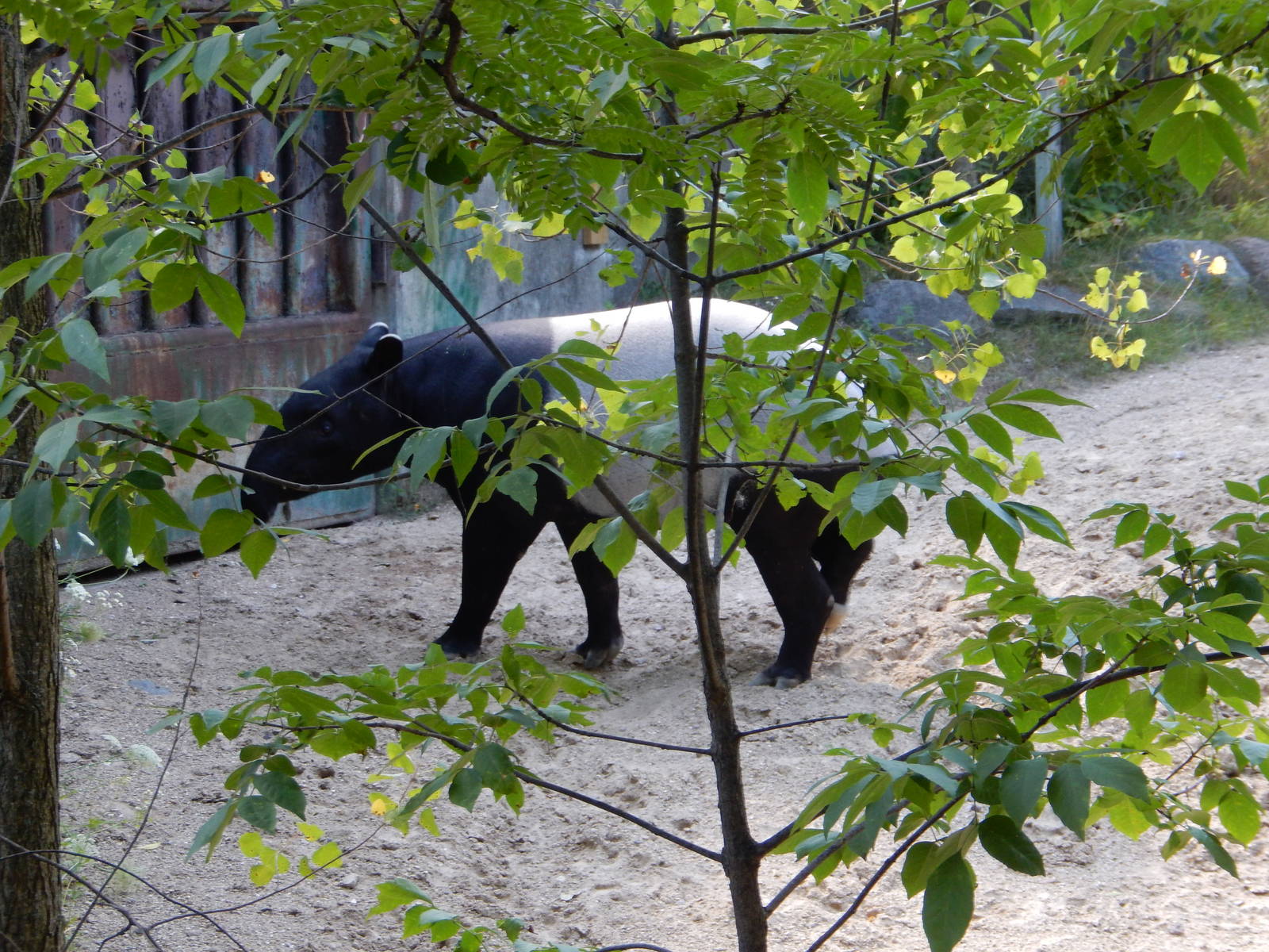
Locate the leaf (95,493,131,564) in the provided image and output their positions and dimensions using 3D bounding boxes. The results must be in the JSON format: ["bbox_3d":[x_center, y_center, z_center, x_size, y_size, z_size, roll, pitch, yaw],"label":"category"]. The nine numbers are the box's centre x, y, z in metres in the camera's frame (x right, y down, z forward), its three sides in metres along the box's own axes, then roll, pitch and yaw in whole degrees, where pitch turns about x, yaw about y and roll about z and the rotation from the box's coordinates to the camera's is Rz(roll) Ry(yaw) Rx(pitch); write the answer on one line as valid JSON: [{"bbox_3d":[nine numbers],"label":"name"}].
[{"bbox_3d":[-0.656,0.068,5.400,0.046,0.092,0.020,0,6,0],"label":"leaf"}]

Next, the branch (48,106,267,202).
[{"bbox_3d":[-0.690,-0.465,6.200,0.344,0.040,0.060,-23,6,2],"label":"branch"}]

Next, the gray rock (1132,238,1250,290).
[{"bbox_3d":[2.850,-1.086,22.000,0.631,0.285,0.450,0,6,0],"label":"gray rock"}]

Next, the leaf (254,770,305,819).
[{"bbox_3d":[-0.537,0.483,6.500,0.055,0.105,0.022,-39,-18,-18],"label":"leaf"}]

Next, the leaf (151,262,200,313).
[{"bbox_3d":[-0.687,-0.280,6.400,0.068,0.088,0.020,30,-15,14],"label":"leaf"}]

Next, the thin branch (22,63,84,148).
[{"bbox_3d":[-0.841,-0.537,6.200,0.014,0.150,0.020,36,5,-4],"label":"thin branch"}]

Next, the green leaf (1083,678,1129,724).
[{"bbox_3d":[0.606,0.288,5.500,0.059,0.074,0.020,19,6,-2],"label":"green leaf"}]

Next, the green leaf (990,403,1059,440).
[{"bbox_3d":[0.582,-0.081,6.400,0.120,0.045,0.020,22,-26,11],"label":"green leaf"}]

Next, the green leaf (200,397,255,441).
[{"bbox_3d":[-0.607,-0.085,6.400,0.075,0.078,0.020,-15,-29,-7],"label":"green leaf"}]

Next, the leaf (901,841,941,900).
[{"bbox_3d":[0.363,0.496,5.400,0.045,0.082,0.020,28,6,-3],"label":"leaf"}]

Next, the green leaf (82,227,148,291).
[{"bbox_3d":[-0.774,-0.323,6.400,0.065,0.125,0.025,38,-15,17],"label":"green leaf"}]

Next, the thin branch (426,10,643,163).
[{"bbox_3d":[-0.152,-0.591,6.500,0.330,0.235,0.120,0,7,0],"label":"thin branch"}]

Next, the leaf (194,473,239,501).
[{"bbox_3d":[-0.625,0.015,6.400,0.075,0.048,0.018,7,-38,6],"label":"leaf"}]

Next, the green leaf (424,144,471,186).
[{"bbox_3d":[-0.240,-0.400,5.500,0.060,0.057,0.020,0,6,0],"label":"green leaf"}]

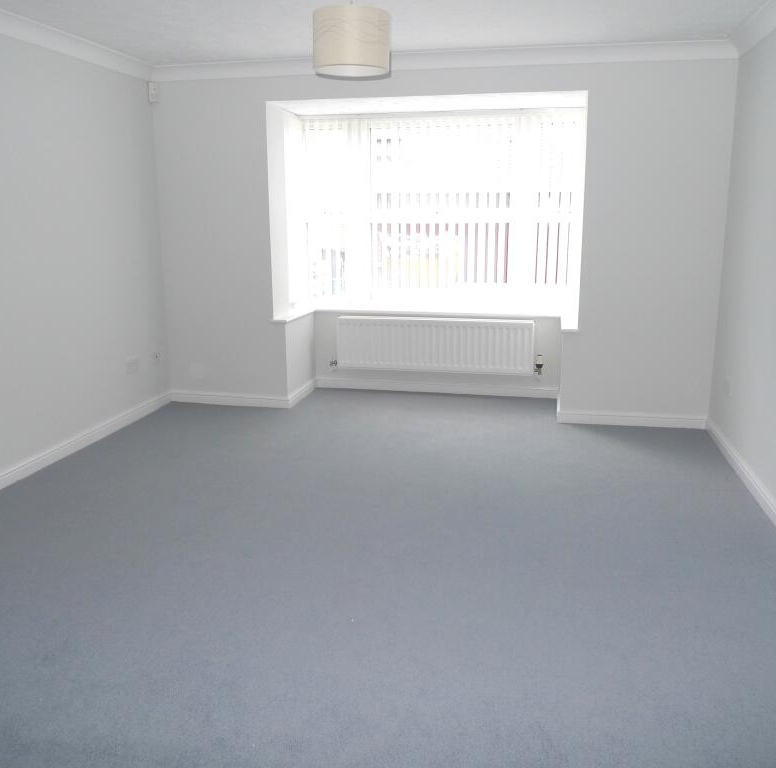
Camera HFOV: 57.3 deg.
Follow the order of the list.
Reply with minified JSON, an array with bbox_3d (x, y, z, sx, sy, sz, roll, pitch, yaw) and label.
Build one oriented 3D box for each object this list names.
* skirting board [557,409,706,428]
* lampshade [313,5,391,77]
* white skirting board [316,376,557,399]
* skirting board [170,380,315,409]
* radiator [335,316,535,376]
[{"bbox_3d":[1.643,0.245,4.828,0.957,0.088,0.020,3,14,12],"label":"skirting board"},{"bbox_3d":[-0.141,-1.347,2.816,0.300,0.202,0.300,0,13,0],"label":"lampshade"},{"bbox_3d":[0.366,0.032,5.753,1.953,0.088,0.020,3,14,12],"label":"white skirting board"},{"bbox_3d":[-1.123,0.044,5.729,0.990,0.088,0.686,3,14,12],"label":"skirting board"},{"bbox_3d":[0.364,-0.309,5.615,1.555,0.428,0.090,3,14,12],"label":"radiator"}]

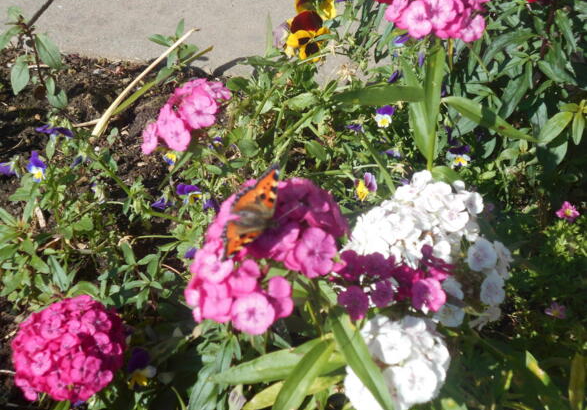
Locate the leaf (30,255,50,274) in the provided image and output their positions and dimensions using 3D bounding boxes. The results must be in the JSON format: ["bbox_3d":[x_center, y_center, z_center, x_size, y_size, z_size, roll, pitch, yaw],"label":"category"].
[{"bbox_3d":[-0.159,0.037,0.810,0.009,0.004,0.016,-30,55,-23],"label":"leaf"}]

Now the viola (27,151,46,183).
[{"bbox_3d":[-0.213,-0.031,1.070,0.018,0.025,0.010,-16,13,-17],"label":"viola"}]

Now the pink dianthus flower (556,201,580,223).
[{"bbox_3d":[0.181,0.005,0.850,0.016,0.011,0.015,9,68,10],"label":"pink dianthus flower"}]

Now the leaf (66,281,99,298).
[{"bbox_3d":[-0.129,0.052,0.790,0.022,0.007,0.011,6,42,6],"label":"leaf"}]

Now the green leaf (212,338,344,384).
[{"bbox_3d":[-0.009,0.087,0.728,0.074,0.011,0.019,-15,61,-12],"label":"green leaf"}]

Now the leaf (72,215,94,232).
[{"bbox_3d":[-0.139,0.012,0.850,0.015,0.004,0.012,-11,46,-11],"label":"leaf"}]

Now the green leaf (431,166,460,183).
[{"bbox_3d":[0.091,-0.018,0.770,0.020,0.007,0.013,14,42,-2],"label":"green leaf"}]

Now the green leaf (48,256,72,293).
[{"bbox_3d":[-0.179,0.053,0.990,0.013,0.031,0.007,-32,21,-24],"label":"green leaf"}]

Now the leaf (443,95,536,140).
[{"bbox_3d":[0.146,-0.064,0.963,0.076,0.011,0.017,27,58,19],"label":"leaf"}]

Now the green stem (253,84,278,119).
[{"bbox_3d":[-0.024,-0.088,1.103,0.006,0.041,0.006,35,38,0],"label":"green stem"}]

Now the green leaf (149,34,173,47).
[{"bbox_3d":[-0.102,-0.125,0.980,0.018,0.005,0.009,22,47,23],"label":"green leaf"}]

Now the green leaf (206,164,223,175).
[{"bbox_3d":[-0.053,-0.024,0.870,0.011,0.003,0.007,24,50,22],"label":"green leaf"}]

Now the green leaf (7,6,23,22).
[{"bbox_3d":[-0.212,-0.146,0.980,0.011,0.005,0.015,-36,67,-10],"label":"green leaf"}]

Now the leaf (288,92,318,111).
[{"bbox_3d":[0.008,-0.087,1.087,0.026,0.007,0.016,22,53,-11],"label":"leaf"}]

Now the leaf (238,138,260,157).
[{"bbox_3d":[-0.036,-0.048,1.080,0.015,0.006,0.017,-13,60,0],"label":"leaf"}]

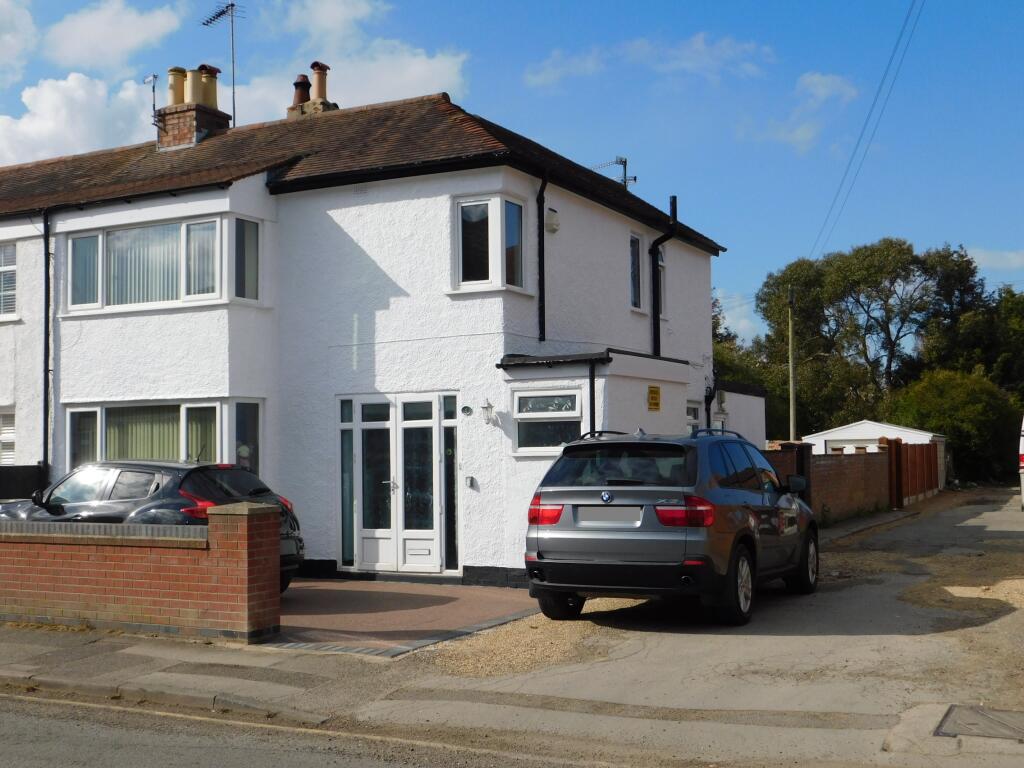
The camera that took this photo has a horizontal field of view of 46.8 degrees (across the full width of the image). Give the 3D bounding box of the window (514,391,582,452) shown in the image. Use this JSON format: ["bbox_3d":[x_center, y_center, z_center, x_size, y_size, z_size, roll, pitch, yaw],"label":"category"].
[{"bbox_3d":[0.424,0.443,14.039,0.908,0.771,0.120,-2,-3,27],"label":"window"}]

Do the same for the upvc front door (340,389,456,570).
[{"bbox_3d":[-1.343,1.178,14.093,1.755,2.139,0.122,-2,-3,27],"label":"upvc front door"}]

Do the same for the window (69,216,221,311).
[{"bbox_3d":[-4.590,-1.482,14.917,2.592,1.065,0.243,-2,-3,27],"label":"window"}]

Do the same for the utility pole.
[{"bbox_3d":[10.415,0.203,43.948,0.260,7.802,0.260,-2,-3,27],"label":"utility pole"}]

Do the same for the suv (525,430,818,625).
[{"bbox_3d":[1.865,1.409,12.301,1.960,1.770,4.860,-3,-5,25],"label":"suv"}]

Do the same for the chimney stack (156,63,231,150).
[{"bbox_3d":[-5.139,-4.477,19.179,0.870,1.530,0.860,-2,-3,27],"label":"chimney stack"}]

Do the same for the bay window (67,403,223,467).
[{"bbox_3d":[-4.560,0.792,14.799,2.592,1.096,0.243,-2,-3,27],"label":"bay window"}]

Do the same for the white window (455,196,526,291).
[{"bbox_3d":[-0.245,-1.629,13.964,0.680,1.106,0.678,-2,-3,27],"label":"white window"}]

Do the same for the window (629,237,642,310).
[{"bbox_3d":[1.793,-1.634,17.403,0.112,1.116,0.578,-2,-3,27],"label":"window"}]

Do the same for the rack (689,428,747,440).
[{"bbox_3d":[2.023,0.495,11.462,0.070,0.100,1.950,-3,-5,25],"label":"rack"}]

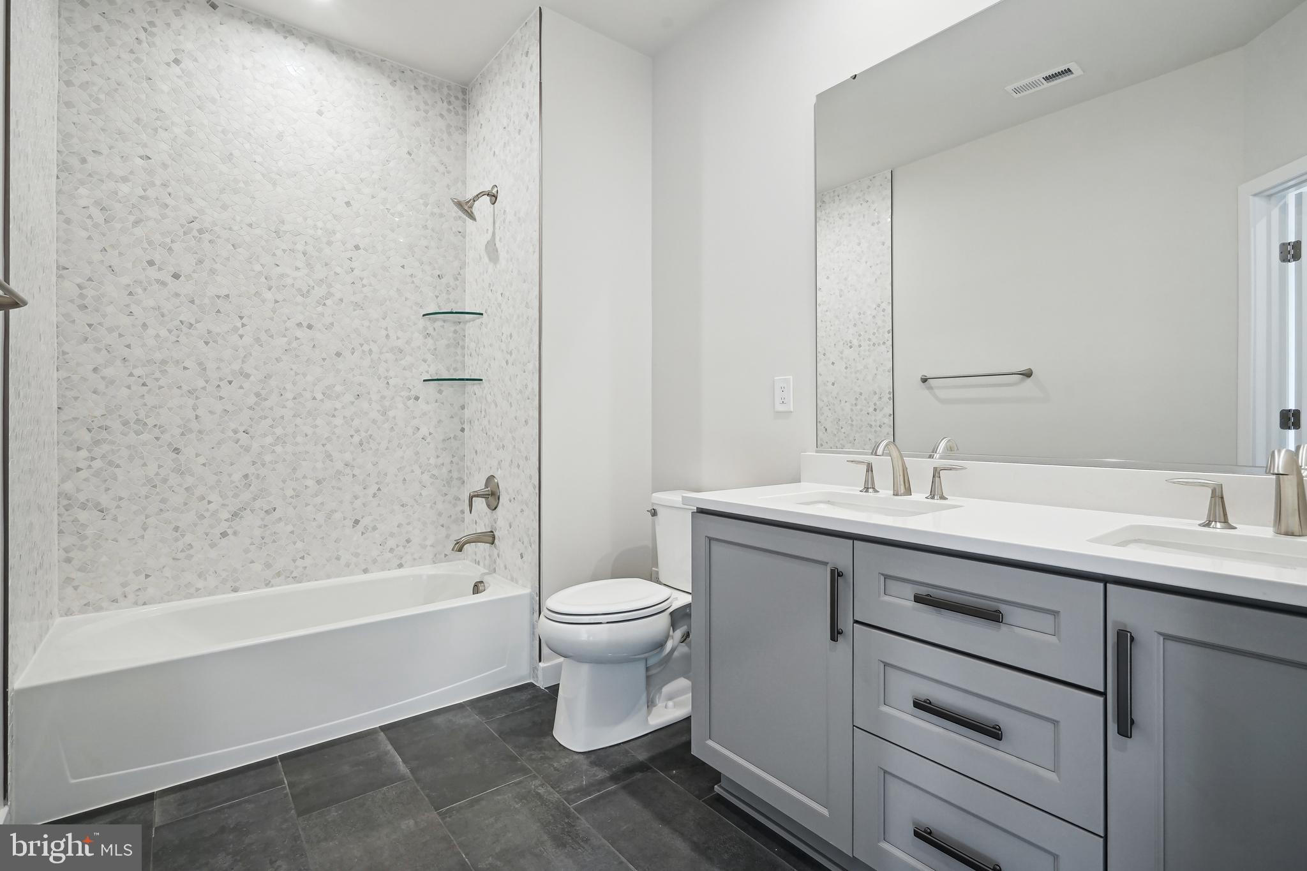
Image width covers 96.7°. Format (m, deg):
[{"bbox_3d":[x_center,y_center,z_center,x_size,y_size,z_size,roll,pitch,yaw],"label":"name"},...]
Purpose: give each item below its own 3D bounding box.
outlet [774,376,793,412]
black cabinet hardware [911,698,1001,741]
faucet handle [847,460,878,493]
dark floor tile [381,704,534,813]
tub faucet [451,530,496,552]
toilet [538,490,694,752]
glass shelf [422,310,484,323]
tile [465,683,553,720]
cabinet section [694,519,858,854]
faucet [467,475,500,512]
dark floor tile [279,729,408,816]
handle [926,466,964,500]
[{"bbox_3d":[0.465,-0.146,2.069,0.007,0.122,0.079,0,1,-39],"label":"outlet"},{"bbox_3d":[0.564,0.517,1.071,0.034,0.018,0.157,0,1,-39],"label":"black cabinet hardware"},{"bbox_3d":[0.641,0.124,1.777,0.062,0.092,0.110,0,0,-39],"label":"faucet handle"},{"bbox_3d":[-0.665,1.040,1.917,0.298,0.010,0.588,0,0,-39],"label":"dark floor tile"},{"bbox_3d":[-0.819,0.483,2.649,0.200,0.082,0.063,0,0,-39],"label":"tub faucet"},{"bbox_3d":[-0.062,0.637,2.135,0.781,0.796,0.448,0,0,-39],"label":"toilet"},{"bbox_3d":[-0.989,-0.593,2.861,0.220,0.010,0.222,0,1,-39],"label":"glass shelf"},{"bbox_3d":[-0.556,1.038,2.262,0.301,0.010,0.196,0,0,-39],"label":"tile"},{"bbox_3d":[0.487,0.587,1.685,0.530,0.725,0.540,0,1,-38],"label":"cabinet section"},{"bbox_3d":[-0.812,0.278,2.732,0.118,0.175,0.174,0,1,-39],"label":"faucet"},{"bbox_3d":[-0.979,1.050,1.832,0.304,0.010,0.389,0,1,-39],"label":"dark floor tile"},{"bbox_3d":[0.787,0.127,1.560,0.056,0.090,0.104,0,1,-39],"label":"handle"}]

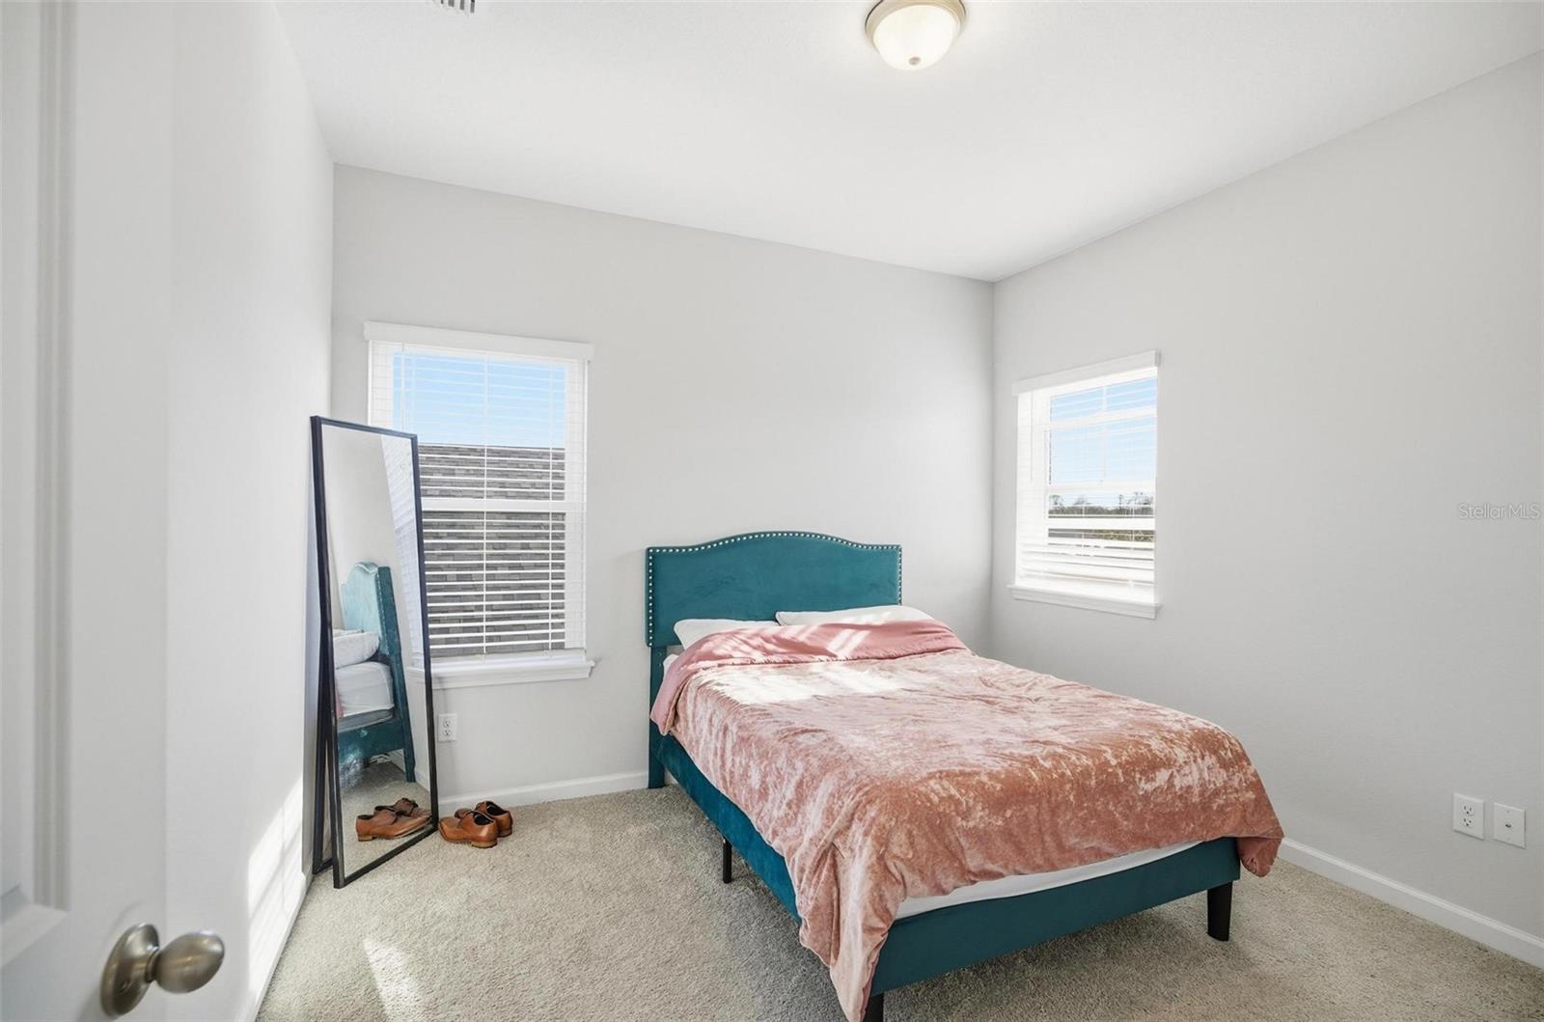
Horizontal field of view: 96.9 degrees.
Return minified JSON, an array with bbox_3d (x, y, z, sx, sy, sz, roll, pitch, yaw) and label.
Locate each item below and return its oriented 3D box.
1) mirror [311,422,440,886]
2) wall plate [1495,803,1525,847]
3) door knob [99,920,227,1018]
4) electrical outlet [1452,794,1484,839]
[{"bbox_3d":[-1.562,0.503,2.669,0.170,1.665,0.460,-2,0,16],"label":"mirror"},{"bbox_3d":[2.263,0.966,2.101,0.008,0.115,0.070,0,0,-24],"label":"wall plate"},{"bbox_3d":[-0.535,0.406,0.615,0.071,0.067,0.067,0,0,-14],"label":"door knob"},{"bbox_3d":[2.224,0.976,2.187,0.008,0.117,0.071,0,0,-24],"label":"electrical outlet"}]

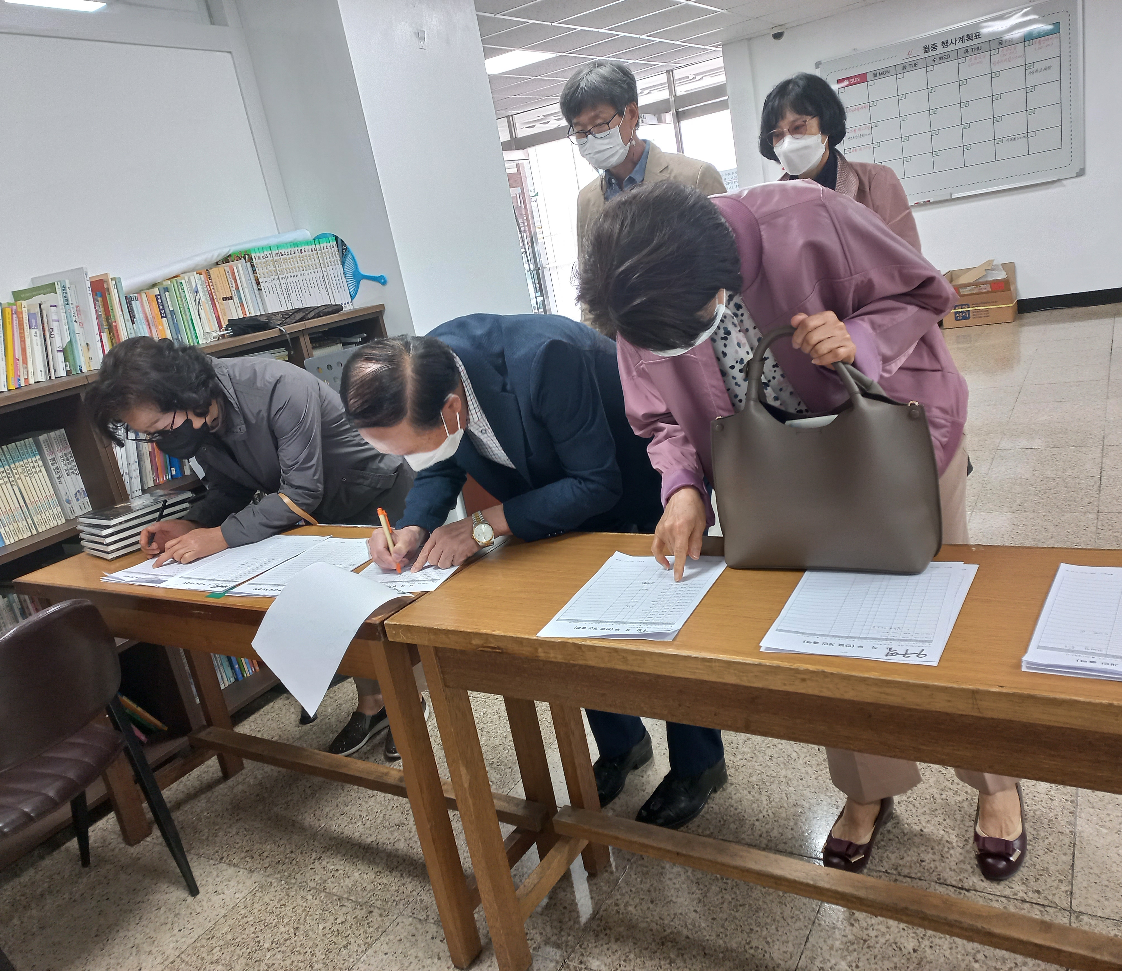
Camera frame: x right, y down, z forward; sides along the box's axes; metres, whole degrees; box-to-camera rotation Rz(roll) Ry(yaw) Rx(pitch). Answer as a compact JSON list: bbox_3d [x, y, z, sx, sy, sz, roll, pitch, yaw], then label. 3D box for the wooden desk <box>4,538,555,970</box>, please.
[{"bbox_3d":[-0.621,0.501,2.112,1.194,0.720,0.405,0,19,34],"label":"wooden desk"}]

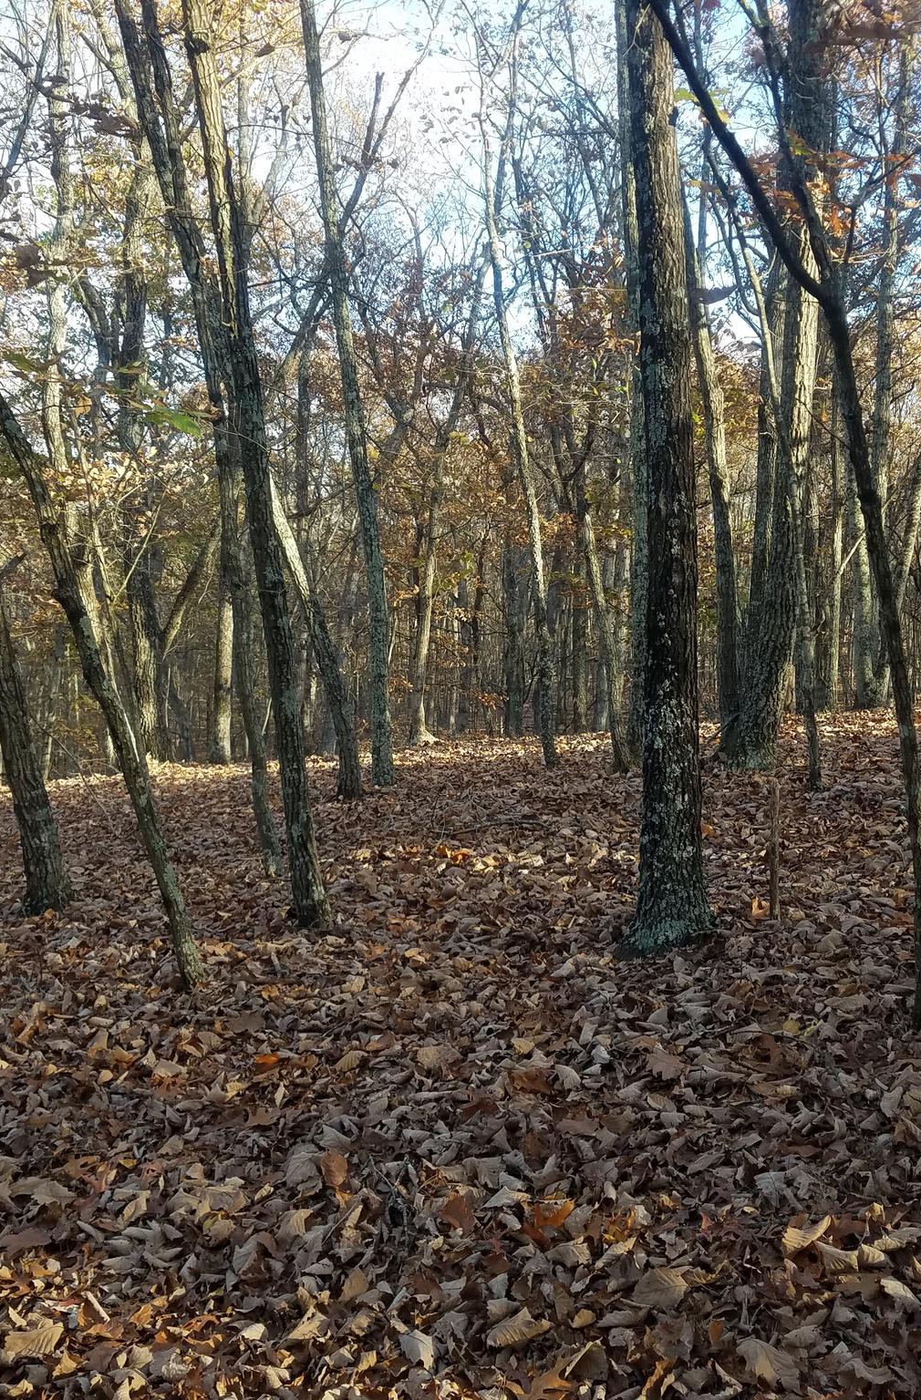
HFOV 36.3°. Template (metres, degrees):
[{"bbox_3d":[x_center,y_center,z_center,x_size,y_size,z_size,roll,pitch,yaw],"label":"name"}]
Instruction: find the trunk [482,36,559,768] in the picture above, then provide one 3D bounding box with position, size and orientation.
[{"bbox_3d":[0.691,-3.488,16.400,0.820,8.500,0.600,-1,2,0],"label":"trunk"}]

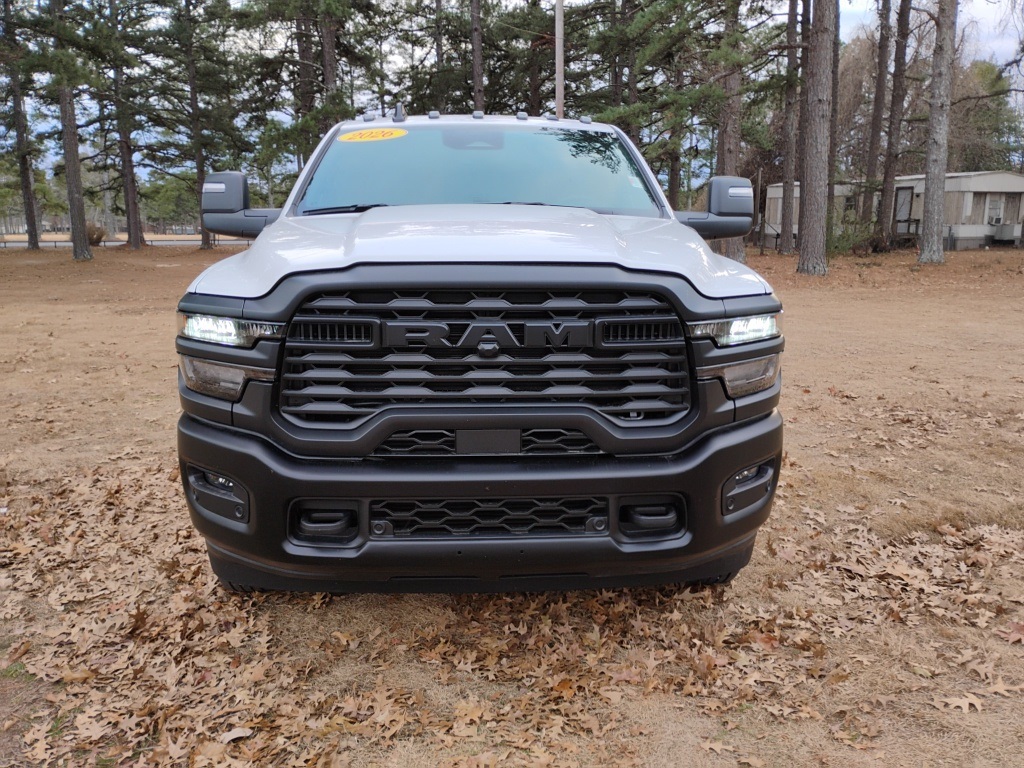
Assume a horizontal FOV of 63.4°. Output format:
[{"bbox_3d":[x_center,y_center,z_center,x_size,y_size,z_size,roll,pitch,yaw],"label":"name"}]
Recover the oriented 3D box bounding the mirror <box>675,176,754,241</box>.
[{"bbox_3d":[0.986,-0.857,4.044,0.400,0.330,0.220,-1,11,-3],"label":"mirror"}]

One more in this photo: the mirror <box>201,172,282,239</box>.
[{"bbox_3d":[-1.282,-0.853,3.932,0.400,0.330,0.220,-1,11,-3],"label":"mirror"}]

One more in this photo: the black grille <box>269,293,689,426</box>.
[{"bbox_3d":[-0.074,-0.083,2.603,1.290,0.440,0.160,-1,11,-3],"label":"black grille"}]

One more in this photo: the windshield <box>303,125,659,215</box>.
[{"bbox_3d":[-0.147,-1.007,3.928,1.650,0.170,0.870,-1,47,-3],"label":"windshield"}]

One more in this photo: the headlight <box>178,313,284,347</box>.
[{"bbox_3d":[-0.901,-0.177,2.696,0.390,0.110,0.250,-1,11,-3],"label":"headlight"}]

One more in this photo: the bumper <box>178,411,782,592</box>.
[{"bbox_3d":[-0.078,0.358,2.771,2.030,0.500,0.500,-1,11,-3],"label":"bumper"}]

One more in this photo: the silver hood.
[{"bbox_3d":[-0.100,-0.504,3.049,1.880,0.310,1.200,-1,11,-3],"label":"silver hood"}]

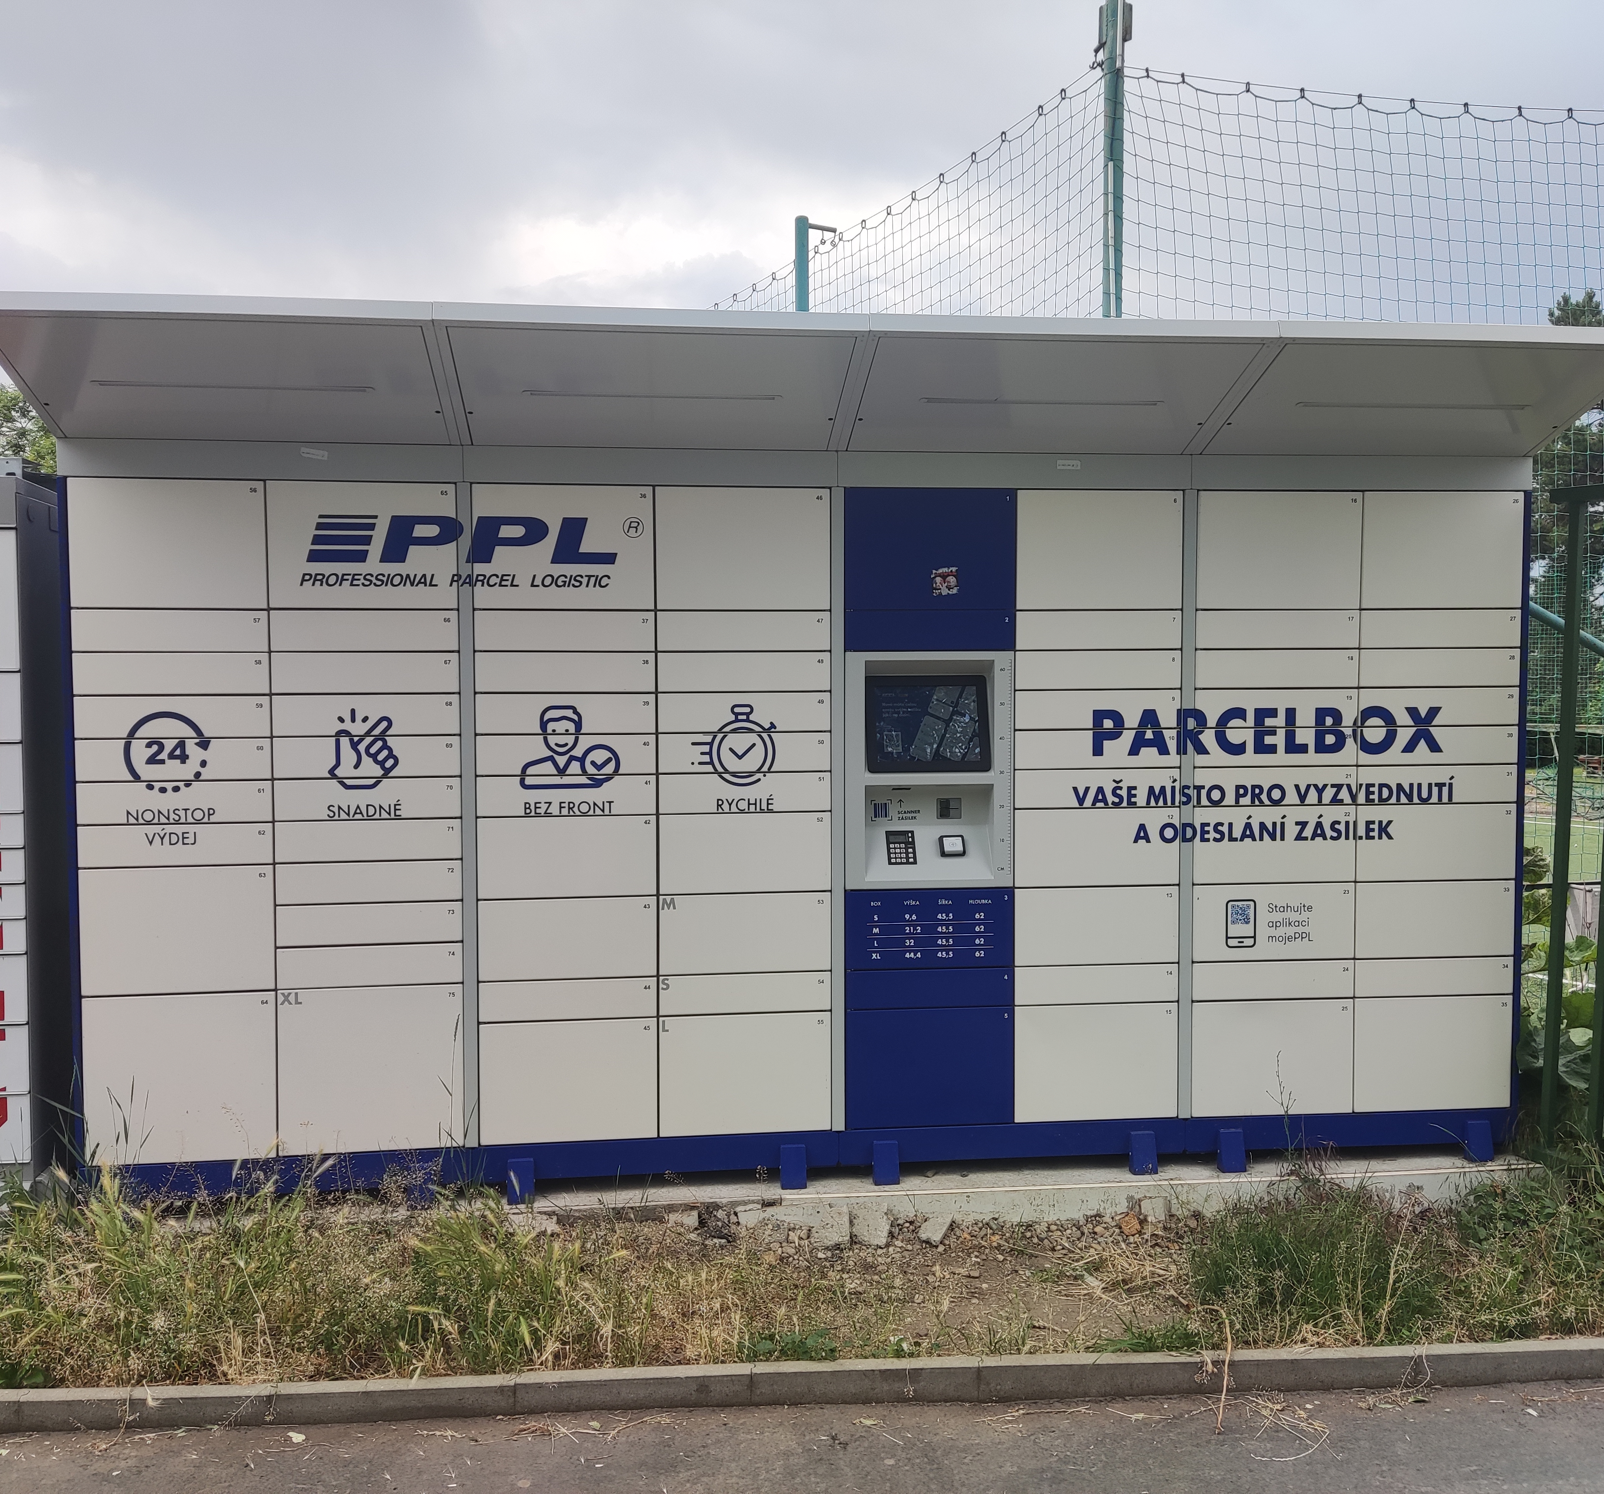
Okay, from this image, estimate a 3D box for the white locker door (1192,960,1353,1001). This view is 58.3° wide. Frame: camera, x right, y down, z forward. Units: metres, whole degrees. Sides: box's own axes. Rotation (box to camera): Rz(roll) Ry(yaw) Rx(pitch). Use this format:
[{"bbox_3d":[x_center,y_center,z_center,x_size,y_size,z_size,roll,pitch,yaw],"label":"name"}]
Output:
[{"bbox_3d":[1.421,0.702,4.345,0.493,0.109,0.025,-1,3,-6],"label":"white locker door"}]

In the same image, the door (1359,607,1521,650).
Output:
[{"bbox_3d":[1.917,-0.353,4.346,0.494,0.111,0.025,-1,3,-7],"label":"door"}]

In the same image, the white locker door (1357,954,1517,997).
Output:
[{"bbox_3d":[1.921,0.698,4.403,0.494,0.111,0.025,-1,3,-7],"label":"white locker door"}]

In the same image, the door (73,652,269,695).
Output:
[{"bbox_3d":[-1.708,-0.200,3.929,0.494,0.111,0.025,-1,3,-7],"label":"door"}]

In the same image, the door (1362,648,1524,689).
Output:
[{"bbox_3d":[1.926,-0.238,4.363,0.497,0.110,0.025,-1,3,-7],"label":"door"}]

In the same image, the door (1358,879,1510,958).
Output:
[{"bbox_3d":[1.927,0.525,4.392,0.488,0.225,0.025,-1,3,-6],"label":"door"}]

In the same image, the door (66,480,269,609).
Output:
[{"bbox_3d":[-1.710,-0.549,3.910,0.494,0.340,0.025,-1,3,-7],"label":"door"}]

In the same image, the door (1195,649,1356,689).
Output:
[{"bbox_3d":[1.407,-0.230,4.263,0.491,0.107,0.022,-1,3,-7],"label":"door"}]

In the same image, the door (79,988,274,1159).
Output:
[{"bbox_3d":[-1.700,0.905,3.968,0.491,0.456,0.022,-1,3,-7],"label":"door"}]

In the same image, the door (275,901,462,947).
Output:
[{"bbox_3d":[-1.215,0.496,4.039,0.497,0.110,0.025,-1,3,-7],"label":"door"}]

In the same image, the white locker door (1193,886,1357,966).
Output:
[{"bbox_3d":[1.419,0.527,4.336,0.493,0.225,0.025,-1,3,-6],"label":"white locker door"}]

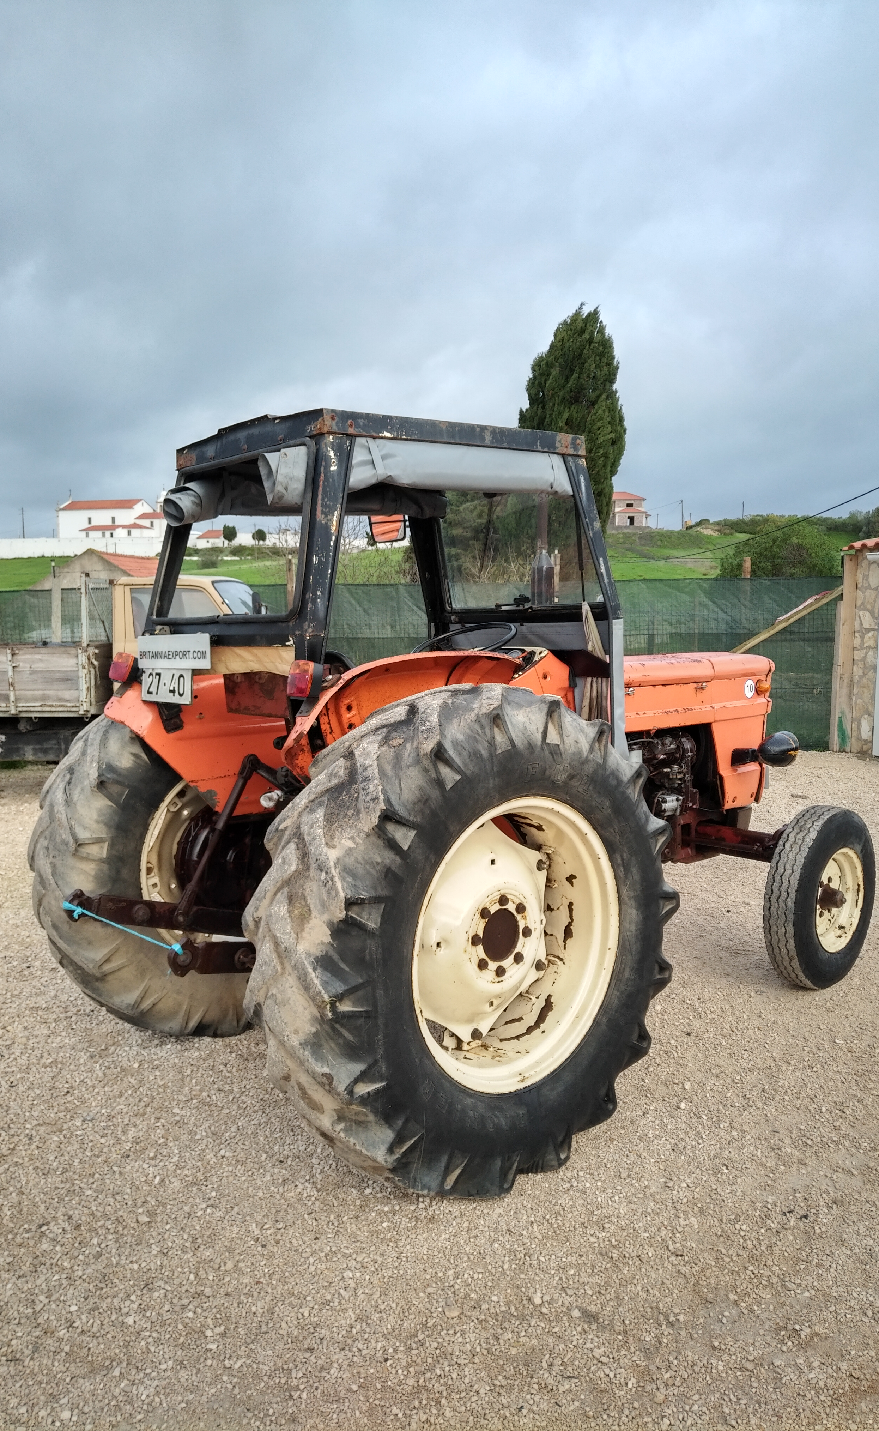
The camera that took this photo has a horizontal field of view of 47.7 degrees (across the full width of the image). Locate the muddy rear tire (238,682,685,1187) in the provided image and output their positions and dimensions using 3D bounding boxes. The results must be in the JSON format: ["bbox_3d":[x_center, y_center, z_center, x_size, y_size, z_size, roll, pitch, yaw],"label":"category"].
[{"bbox_3d":[0.123,0.593,2.795,1.390,1.365,0.385,-4,5,-41],"label":"muddy rear tire"}]

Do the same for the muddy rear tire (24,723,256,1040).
[{"bbox_3d":[-0.878,0.533,3.938,1.390,1.365,0.385,-4,5,-41],"label":"muddy rear tire"}]

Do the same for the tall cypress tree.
[{"bbox_3d":[2.360,-3.630,17.500,1.950,7.300,1.950,0,4,0],"label":"tall cypress tree"}]

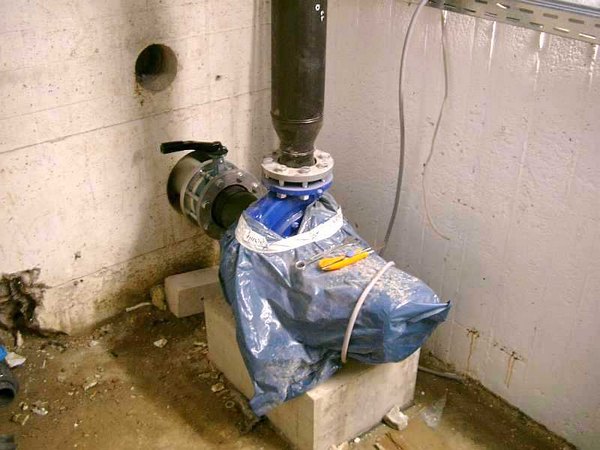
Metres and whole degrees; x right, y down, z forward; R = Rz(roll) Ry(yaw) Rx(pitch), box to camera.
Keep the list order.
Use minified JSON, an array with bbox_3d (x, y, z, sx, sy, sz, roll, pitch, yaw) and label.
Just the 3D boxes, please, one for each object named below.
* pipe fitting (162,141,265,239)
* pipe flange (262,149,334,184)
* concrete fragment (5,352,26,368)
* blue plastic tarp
[{"bbox_3d":[-0.333,-0.150,2.461,0.325,0.380,0.295,-20,34,-30],"label":"pipe fitting"},{"bbox_3d":[-0.004,-0.186,1.965,0.220,0.030,0.220,-1,29,1],"label":"pipe flange"},{"bbox_3d":[-1.051,0.501,2.370,0.082,0.038,0.053,-1,29,1],"label":"concrete fragment"},{"bbox_3d":[0.066,0.239,2.056,0.550,0.630,0.660,-20,34,-30],"label":"blue plastic tarp"}]

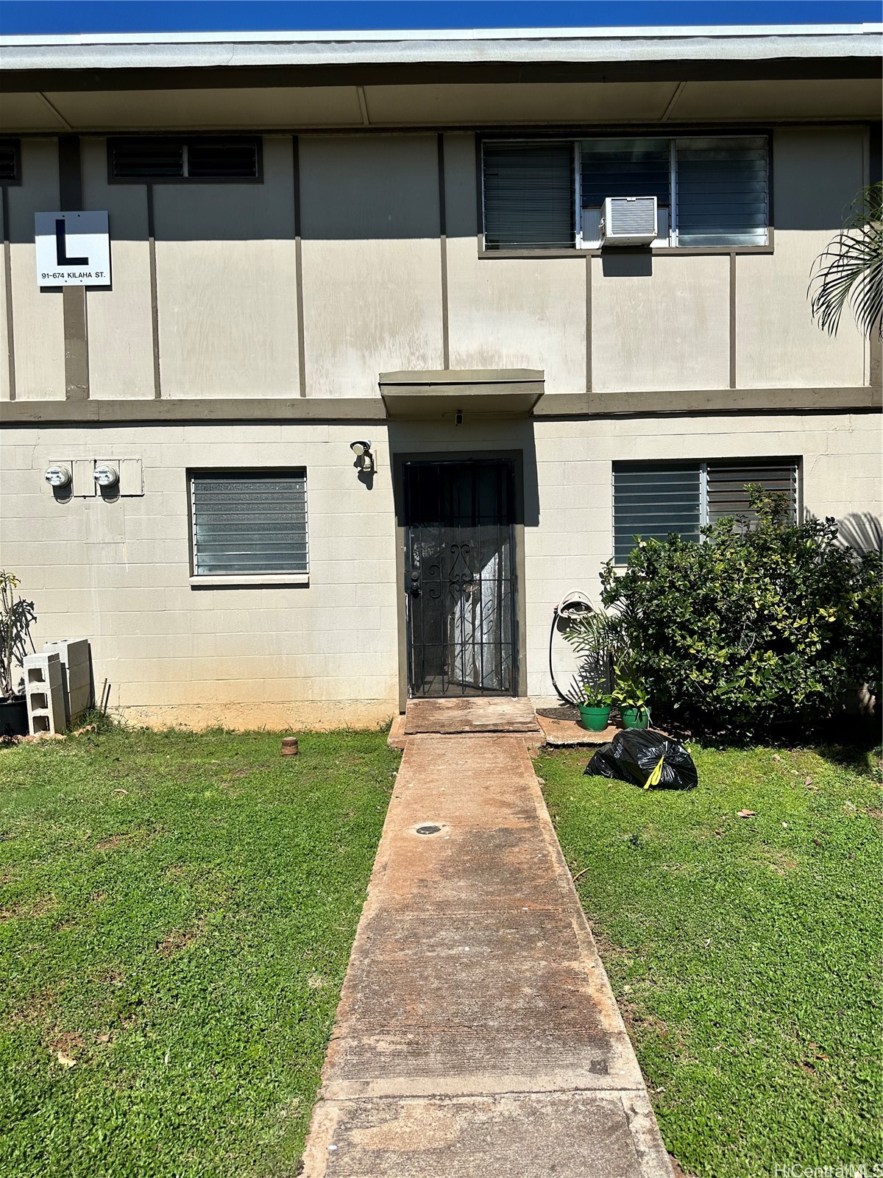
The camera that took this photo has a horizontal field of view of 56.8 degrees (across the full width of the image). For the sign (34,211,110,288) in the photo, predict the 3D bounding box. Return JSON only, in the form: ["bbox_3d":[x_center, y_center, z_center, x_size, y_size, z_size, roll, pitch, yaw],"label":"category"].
[{"bbox_3d":[-3.069,-2.831,6.816,0.609,0.613,0.025,-1,2,-1],"label":"sign"}]

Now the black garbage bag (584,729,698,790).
[{"bbox_3d":[1.267,1.067,5.301,0.670,0.309,0.520,-1,2,-1],"label":"black garbage bag"}]

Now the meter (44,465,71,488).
[{"bbox_3d":[-3.217,-0.941,6.855,0.176,0.178,0.125,-1,2,-1],"label":"meter"}]

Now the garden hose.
[{"bbox_3d":[1.108,0.504,6.938,0.381,0.968,0.200,-1,2,-1],"label":"garden hose"}]

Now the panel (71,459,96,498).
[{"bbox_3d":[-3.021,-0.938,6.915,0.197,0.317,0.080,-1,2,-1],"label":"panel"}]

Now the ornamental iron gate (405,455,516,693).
[{"bbox_3d":[0.163,-0.089,7.024,0.982,2.050,0.060,-1,2,-1],"label":"ornamental iron gate"}]

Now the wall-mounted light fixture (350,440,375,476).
[{"bbox_3d":[-0.658,-1.108,6.854,0.212,0.276,0.200,-1,2,-1],"label":"wall-mounted light fixture"}]

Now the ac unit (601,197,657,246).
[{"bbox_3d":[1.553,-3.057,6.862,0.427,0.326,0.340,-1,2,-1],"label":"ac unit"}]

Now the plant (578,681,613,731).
[{"bbox_3d":[1.178,0.886,6.242,0.268,0.374,0.260,-1,2,-1],"label":"plant"}]

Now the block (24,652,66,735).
[{"bbox_3d":[-3.136,0.817,6.468,0.182,0.634,0.210,-1,2,-1],"label":"block"}]

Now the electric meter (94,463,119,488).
[{"bbox_3d":[-2.813,-0.947,6.859,0.176,0.178,0.125,-1,2,-1],"label":"electric meter"}]

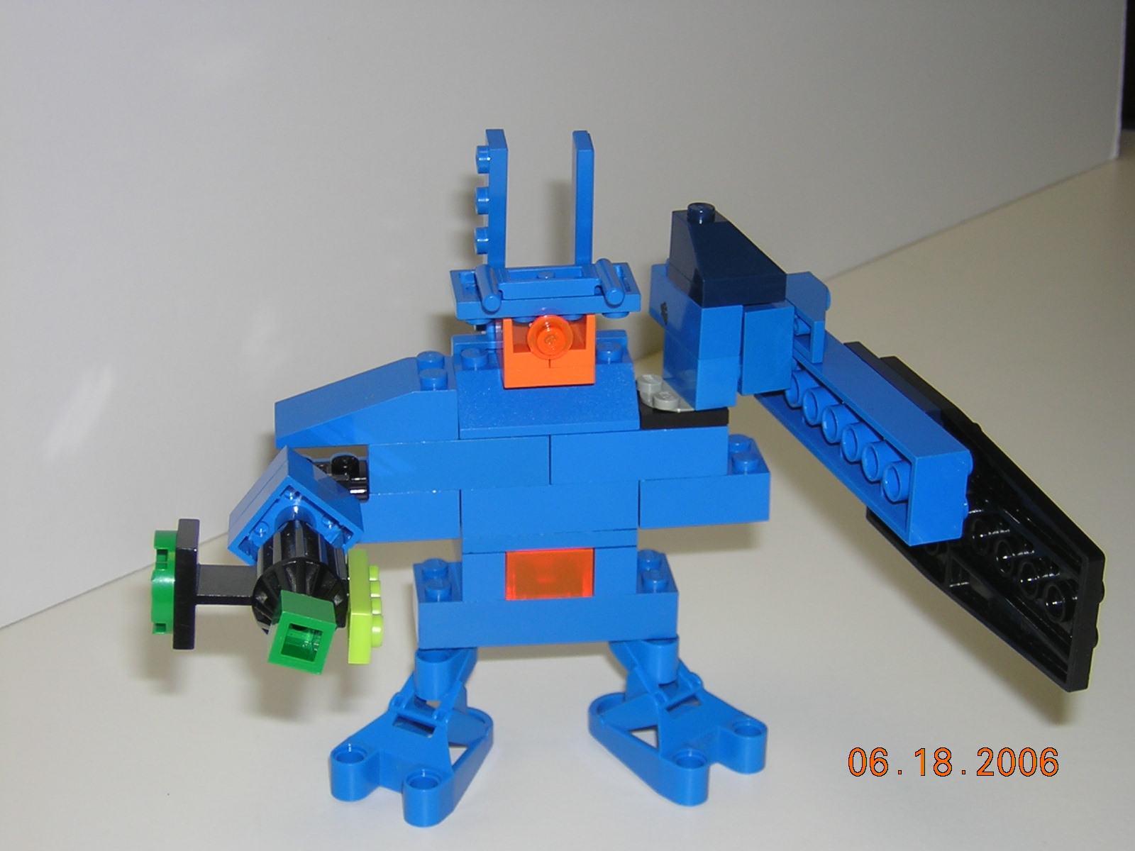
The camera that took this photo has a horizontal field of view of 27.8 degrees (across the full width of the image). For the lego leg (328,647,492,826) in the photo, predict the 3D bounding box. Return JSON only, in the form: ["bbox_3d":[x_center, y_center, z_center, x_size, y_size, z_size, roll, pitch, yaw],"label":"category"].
[{"bbox_3d":[-0.024,0.053,0.419,0.024,0.022,0.038,14,26,29],"label":"lego leg"}]

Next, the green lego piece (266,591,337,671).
[{"bbox_3d":[-0.039,0.031,0.339,0.008,0.008,0.010,15,11,-12],"label":"green lego piece"}]

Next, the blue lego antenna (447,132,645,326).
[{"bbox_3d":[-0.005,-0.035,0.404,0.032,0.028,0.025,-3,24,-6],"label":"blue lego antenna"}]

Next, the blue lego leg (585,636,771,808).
[{"bbox_3d":[0.017,0.051,0.424,0.038,0.022,0.024,21,31,40],"label":"blue lego leg"}]

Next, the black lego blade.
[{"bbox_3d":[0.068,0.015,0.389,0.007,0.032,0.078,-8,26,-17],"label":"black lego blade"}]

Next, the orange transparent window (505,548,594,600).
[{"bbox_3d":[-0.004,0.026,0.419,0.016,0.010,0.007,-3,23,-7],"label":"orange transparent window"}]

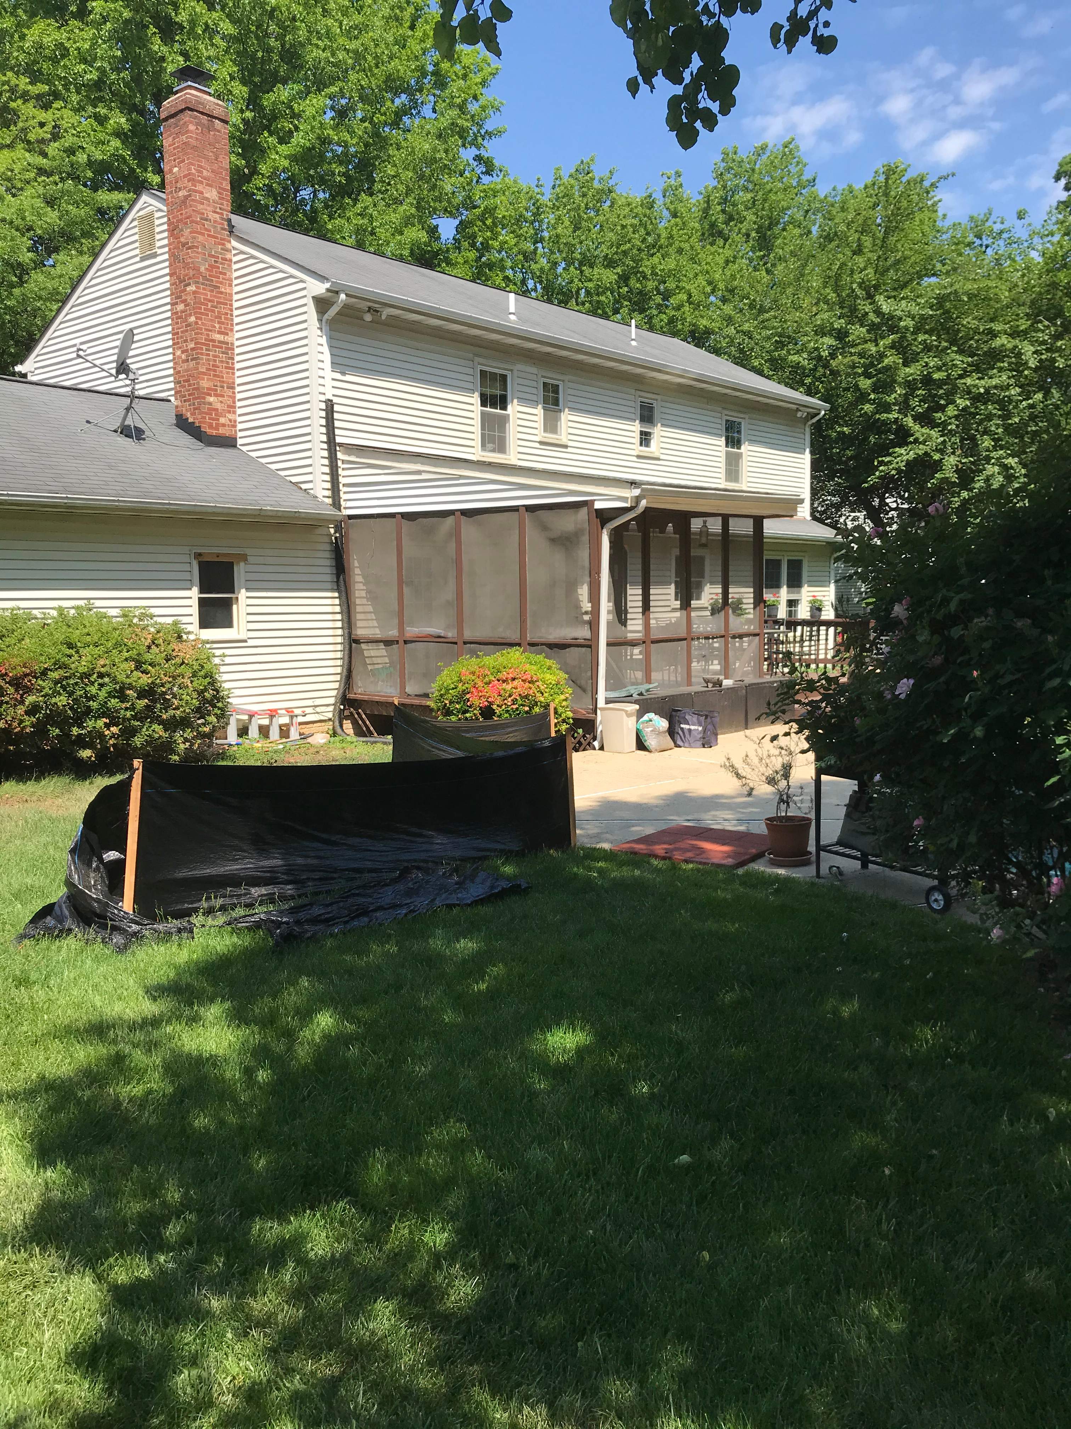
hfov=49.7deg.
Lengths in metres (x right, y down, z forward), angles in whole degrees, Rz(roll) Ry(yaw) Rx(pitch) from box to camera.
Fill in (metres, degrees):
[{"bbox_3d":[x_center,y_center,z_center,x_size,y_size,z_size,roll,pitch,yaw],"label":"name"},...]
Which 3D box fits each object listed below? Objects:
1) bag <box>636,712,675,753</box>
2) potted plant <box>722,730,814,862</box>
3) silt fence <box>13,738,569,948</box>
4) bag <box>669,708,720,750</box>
[{"bbox_3d":[1.310,0.202,12.676,0.250,0.420,0.420,4,7,41],"label":"bag"},{"bbox_3d":[1.462,0.522,7.261,0.560,0.820,0.520,0,6,0],"label":"potted plant"},{"bbox_3d":[-0.981,0.618,6.465,3.460,0.790,1.300,-4,7,-33],"label":"silt fence"},{"bbox_3d":[1.802,0.155,13.090,0.520,0.440,0.420,0,6,1],"label":"bag"}]

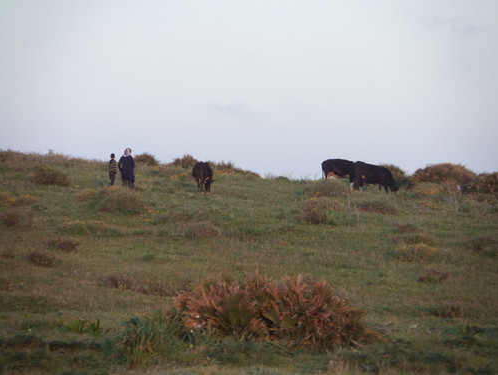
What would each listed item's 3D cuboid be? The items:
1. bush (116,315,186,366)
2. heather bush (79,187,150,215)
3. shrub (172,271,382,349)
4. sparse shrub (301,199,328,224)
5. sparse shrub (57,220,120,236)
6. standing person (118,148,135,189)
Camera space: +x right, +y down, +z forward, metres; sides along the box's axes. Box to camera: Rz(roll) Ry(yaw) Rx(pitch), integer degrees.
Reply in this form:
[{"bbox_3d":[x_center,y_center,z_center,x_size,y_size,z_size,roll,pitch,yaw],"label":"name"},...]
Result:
[{"bbox_3d":[-1.493,2.319,67.000,1.061,0.765,0.900,0,-2,0],"label":"bush"},{"bbox_3d":[-4.382,0.424,144.000,2.212,0.848,1.880,0,-1,0],"label":"heather bush"},{"bbox_3d":[0.400,1.711,62.000,2.890,1.066,2.312,0,-1,0],"label":"shrub"},{"bbox_3d":[1.808,0.662,122.000,0.718,0.718,0.682,0,-1,0],"label":"sparse shrub"},{"bbox_3d":[-4.684,1.197,129.000,1.810,0.438,1.400,0,-1,0],"label":"sparse shrub"},{"bbox_3d":[-4.637,-0.675,168.000,0.646,1.615,0.420,0,-1,-6],"label":"standing person"}]

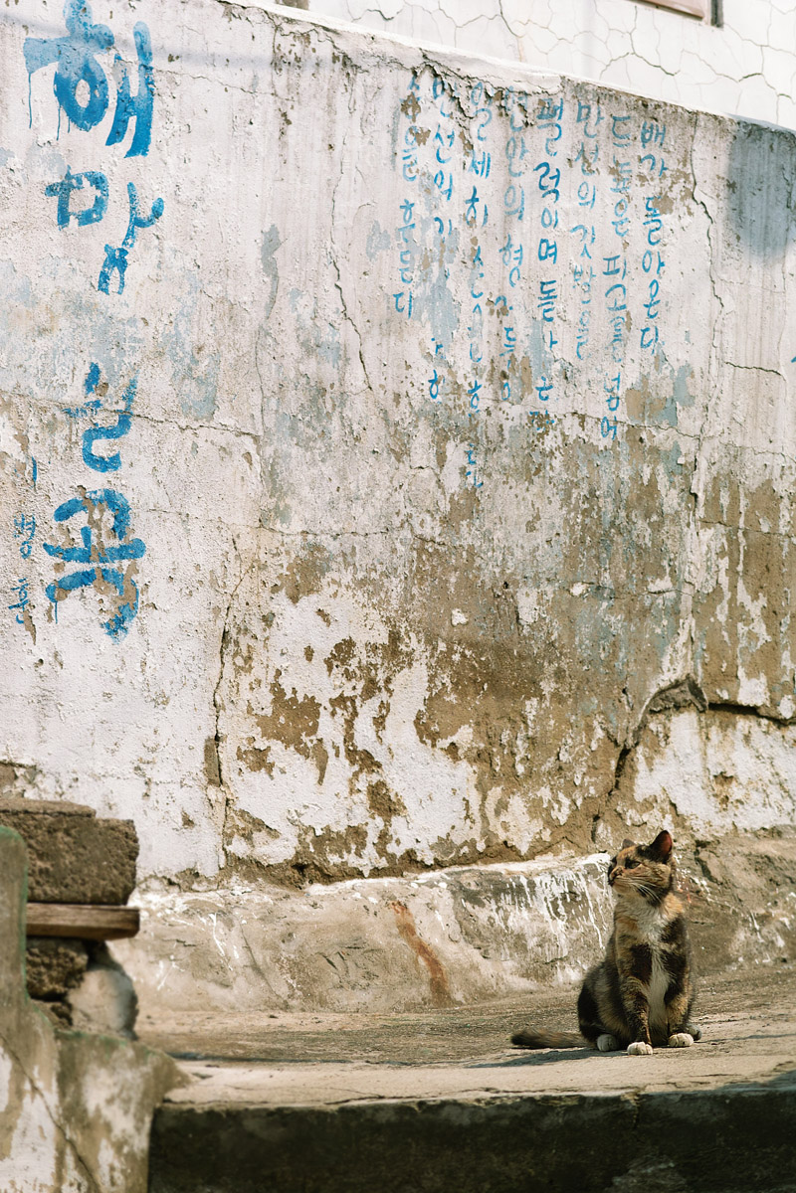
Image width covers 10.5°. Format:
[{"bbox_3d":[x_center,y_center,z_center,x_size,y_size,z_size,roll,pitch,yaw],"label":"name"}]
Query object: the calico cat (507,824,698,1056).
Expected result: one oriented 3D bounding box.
[{"bbox_3d":[0.363,0.606,7.660,0.335,0.390,0.280,0,1,-20],"label":"calico cat"}]

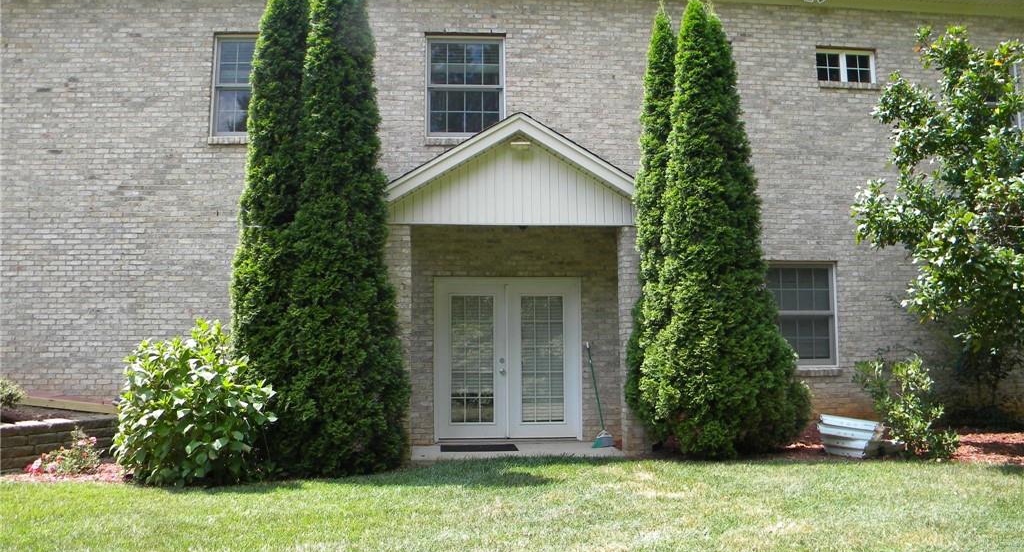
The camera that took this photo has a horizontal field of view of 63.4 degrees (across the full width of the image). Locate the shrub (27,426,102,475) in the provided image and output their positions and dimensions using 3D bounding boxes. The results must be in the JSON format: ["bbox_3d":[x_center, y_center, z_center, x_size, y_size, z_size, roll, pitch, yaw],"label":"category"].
[{"bbox_3d":[-4.599,1.798,8.389,0.760,0.500,0.600,0,-6,-4],"label":"shrub"}]

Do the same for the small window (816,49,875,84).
[{"bbox_3d":[4.648,-2.922,11.449,0.860,0.490,0.100,0,-6,-4],"label":"small window"}]

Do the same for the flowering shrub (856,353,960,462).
[{"bbox_3d":[4.340,1.419,9.048,1.200,1.100,1.000,0,-6,-4],"label":"flowering shrub"}]

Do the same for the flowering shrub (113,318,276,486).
[{"bbox_3d":[-3.160,1.238,8.203,1.600,1.580,1.400,0,-6,-4],"label":"flowering shrub"}]

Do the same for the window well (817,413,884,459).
[{"bbox_3d":[3.676,1.727,8.915,0.750,0.460,0.420,0,-6,-4],"label":"window well"}]

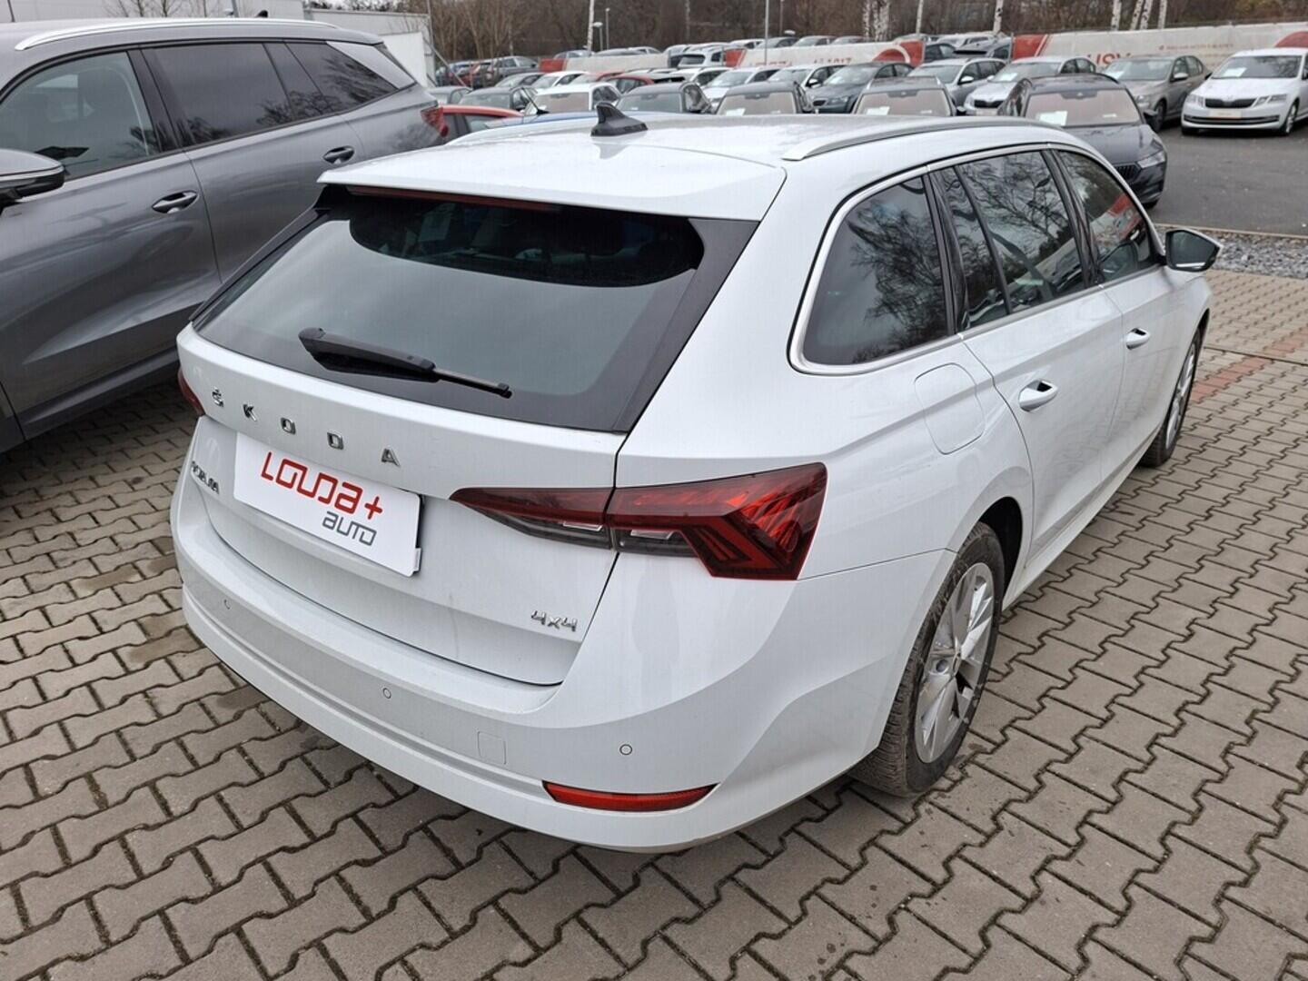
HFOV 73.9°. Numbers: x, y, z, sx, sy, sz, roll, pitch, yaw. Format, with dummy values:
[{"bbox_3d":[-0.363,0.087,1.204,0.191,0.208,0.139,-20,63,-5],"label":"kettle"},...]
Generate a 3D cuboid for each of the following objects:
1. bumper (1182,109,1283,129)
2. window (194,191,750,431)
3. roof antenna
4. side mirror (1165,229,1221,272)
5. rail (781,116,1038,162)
[{"bbox_3d":[11.308,-7.314,17.058,0.500,0.420,1.780,-24,32,-38],"label":"bumper"},{"bbox_3d":[-0.431,-0.366,1.557,1.220,0.100,0.442,17,66,34],"label":"window"},{"bbox_3d":[-0.072,-0.801,1.880,0.068,0.065,0.170,17,28,34],"label":"roof antenna"},{"bbox_3d":[1.824,-0.810,2.951,0.210,0.150,0.130,17,28,34],"label":"side mirror"},{"bbox_3d":[0.719,-0.824,1.991,0.065,0.080,1.750,17,28,34],"label":"rail"}]

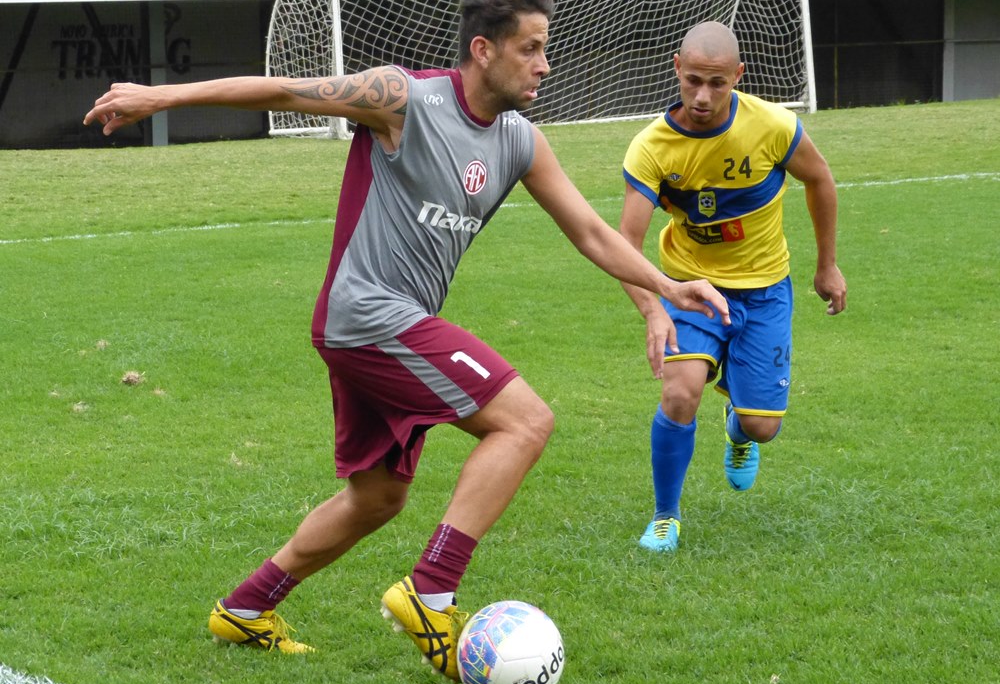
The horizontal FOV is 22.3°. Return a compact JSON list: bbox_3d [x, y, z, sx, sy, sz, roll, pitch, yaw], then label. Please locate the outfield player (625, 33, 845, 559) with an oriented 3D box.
[{"bbox_3d":[0.617,-0.167,6.748,0.570,1.400,0.700,2,8,18],"label":"outfield player"}]

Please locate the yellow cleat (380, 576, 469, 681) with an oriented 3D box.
[{"bbox_3d":[-0.145,0.604,5.320,0.105,0.270,0.100,-39,12,0],"label":"yellow cleat"}]

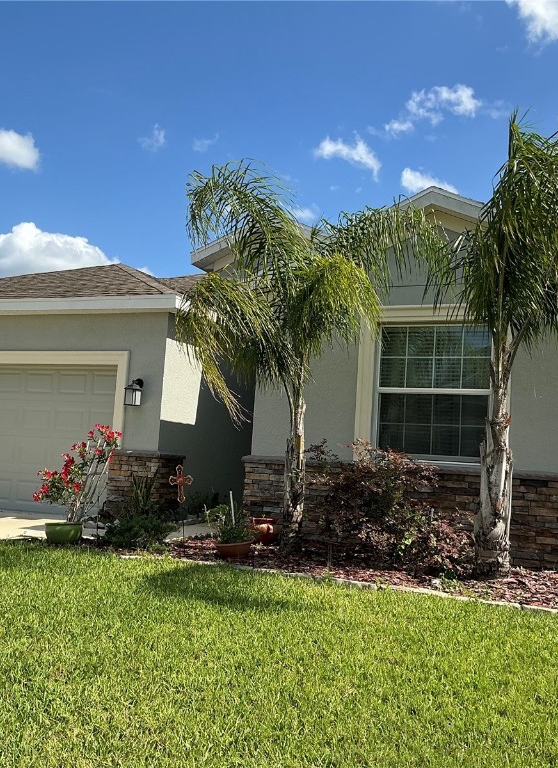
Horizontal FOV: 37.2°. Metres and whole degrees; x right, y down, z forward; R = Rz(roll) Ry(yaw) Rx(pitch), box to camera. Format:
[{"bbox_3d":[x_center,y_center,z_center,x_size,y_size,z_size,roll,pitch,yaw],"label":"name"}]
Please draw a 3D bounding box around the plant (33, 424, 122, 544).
[{"bbox_3d":[-2.129,1.072,8.750,0.880,1.220,0.600,4,-5,-13],"label":"plant"}]

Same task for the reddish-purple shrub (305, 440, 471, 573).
[{"bbox_3d":[1.114,1.233,8.200,1.500,1.260,1.150,3,-5,8],"label":"reddish-purple shrub"}]

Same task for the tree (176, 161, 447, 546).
[{"bbox_3d":[0.349,-0.295,8.900,2.650,4.000,2.200,3,-5,2],"label":"tree"}]

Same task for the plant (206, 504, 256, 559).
[{"bbox_3d":[-0.474,1.442,8.100,0.460,0.490,0.420,4,-5,-3],"label":"plant"}]

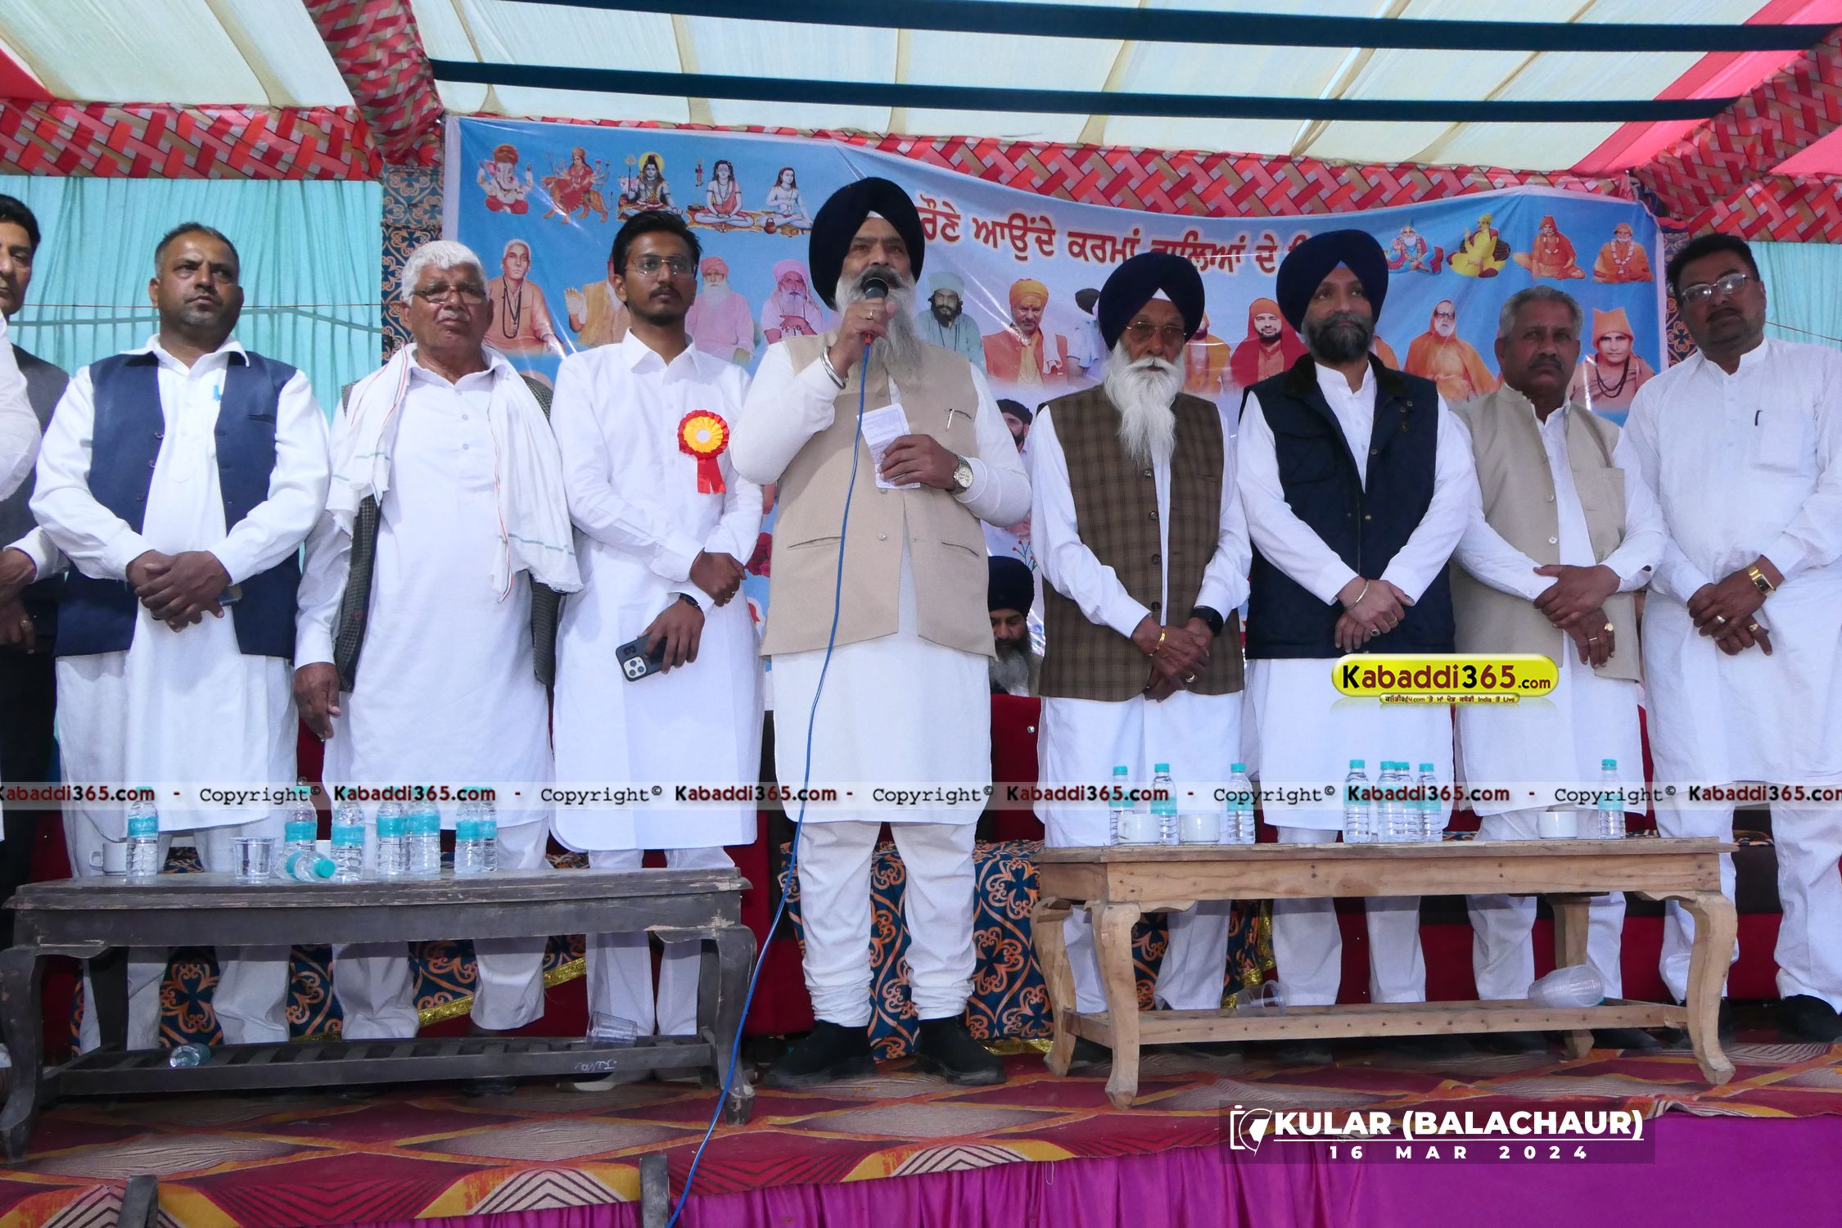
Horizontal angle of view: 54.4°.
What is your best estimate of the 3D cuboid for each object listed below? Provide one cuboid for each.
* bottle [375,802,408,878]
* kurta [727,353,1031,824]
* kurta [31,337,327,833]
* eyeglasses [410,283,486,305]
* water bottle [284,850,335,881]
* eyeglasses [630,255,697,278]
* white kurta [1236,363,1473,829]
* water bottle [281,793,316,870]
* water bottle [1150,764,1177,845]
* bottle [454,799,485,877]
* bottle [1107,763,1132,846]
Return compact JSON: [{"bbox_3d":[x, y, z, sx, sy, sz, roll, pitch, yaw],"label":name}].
[{"bbox_3d":[-0.903,0.372,3.050,0.051,0.160,0.051,-1,-7,0],"label":"bottle"},{"bbox_3d":[-0.077,-0.086,3.663,0.570,1.023,0.380,0,-8,-9],"label":"kurta"},{"bbox_3d":[-1.521,-0.077,3.667,0.550,1.043,0.380,2,-8,-20],"label":"kurta"},{"bbox_3d":[-0.987,-0.649,3.736,0.140,0.042,0.140,1,-5,-20],"label":"eyeglasses"},{"bbox_3d":[-1.139,0.470,3.330,0.058,0.058,0.175,4,-7,-44],"label":"water bottle"},{"bbox_3d":[-0.562,-0.709,3.761,0.137,0.042,0.140,4,-9,-28],"label":"eyeglasses"},{"bbox_3d":[0.921,-0.043,3.800,0.510,0.990,0.310,-1,-6,0],"label":"white kurta"},{"bbox_3d":[-1.084,0.382,3.130,0.057,0.162,0.057,-1,-6,0],"label":"water bottle"},{"bbox_3d":[0.475,0.371,3.500,0.057,0.162,0.057,-1,-6,0],"label":"water bottle"},{"bbox_3d":[-0.795,0.384,3.160,0.054,0.155,0.054,-1,-7,0],"label":"bottle"},{"bbox_3d":[0.391,0.377,3.530,0.057,0.162,0.057,-1,-6,0],"label":"bottle"}]

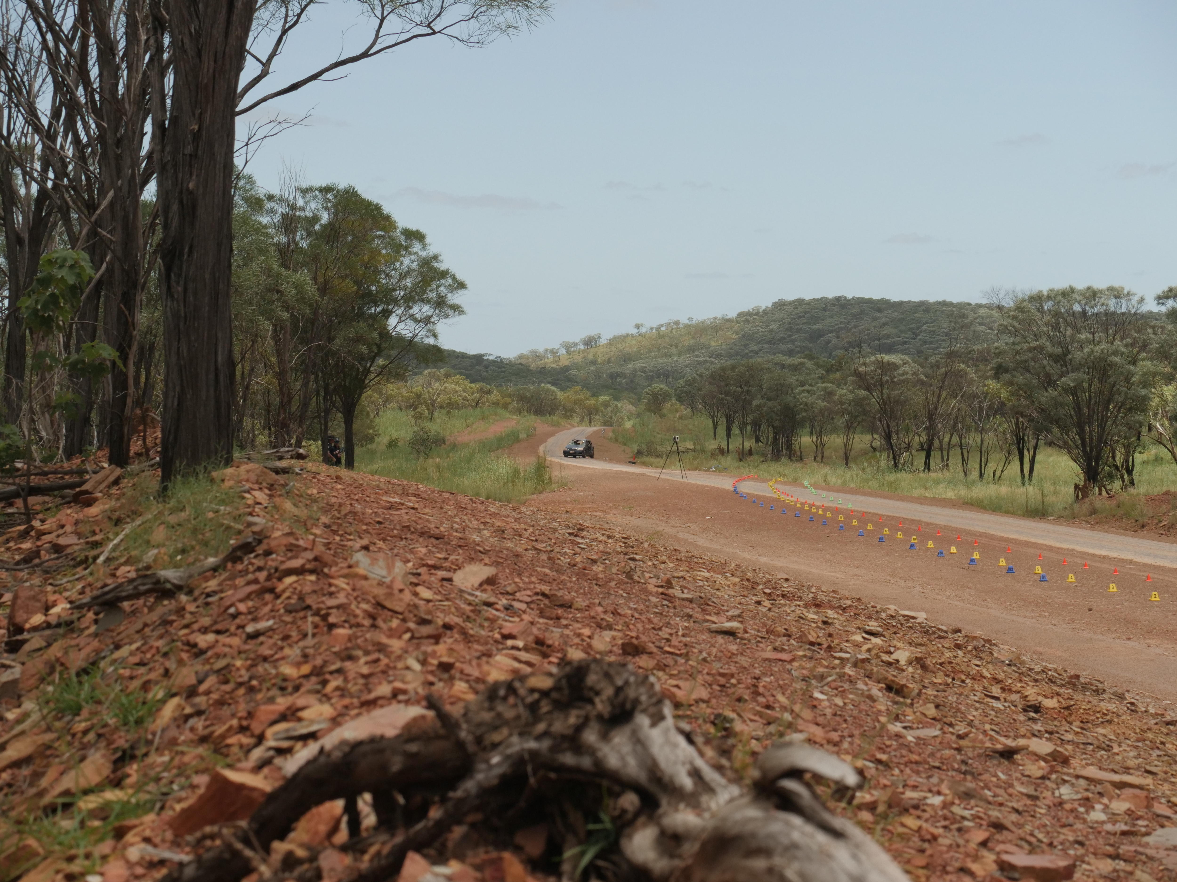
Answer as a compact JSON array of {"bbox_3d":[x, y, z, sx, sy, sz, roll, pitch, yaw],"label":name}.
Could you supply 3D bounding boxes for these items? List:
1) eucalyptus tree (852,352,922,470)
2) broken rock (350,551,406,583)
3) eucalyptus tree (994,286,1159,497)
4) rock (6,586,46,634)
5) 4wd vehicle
[{"bbox_3d":[14.691,-1.469,117.000,3.500,5.800,3.400,0,1,0],"label":"eucalyptus tree"},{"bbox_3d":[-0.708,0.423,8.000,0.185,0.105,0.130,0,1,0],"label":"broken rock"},{"bbox_3d":[16.191,-1.648,79.000,5.400,7.000,5.200,0,1,0],"label":"eucalyptus tree"},{"bbox_3d":[-1.583,0.474,6.700,0.108,0.138,0.105,0,1,0],"label":"rock"},{"bbox_3d":[-0.821,0.640,195.000,1.780,1.620,4.500,0,1,14],"label":"4wd vehicle"}]

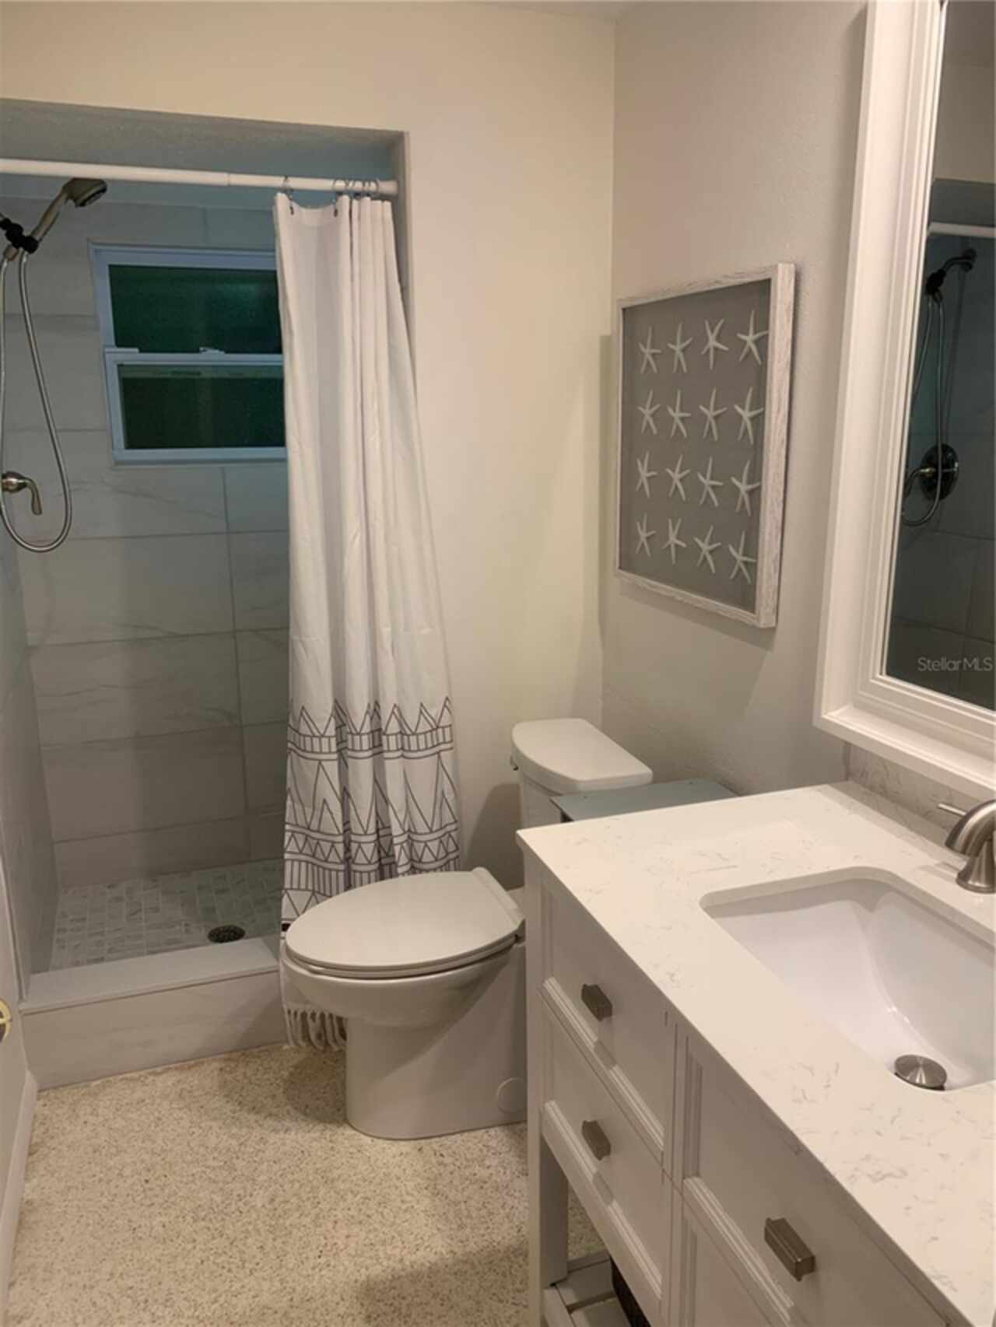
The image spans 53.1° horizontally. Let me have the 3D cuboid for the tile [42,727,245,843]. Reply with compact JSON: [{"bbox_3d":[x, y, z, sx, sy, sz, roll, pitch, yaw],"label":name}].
[{"bbox_3d":[-1.089,0.372,3.114,0.577,0.303,0.012,-5,15,-19],"label":"tile"}]

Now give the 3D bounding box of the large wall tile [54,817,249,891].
[{"bbox_3d":[-1.088,0.601,3.172,0.577,0.166,0.012,-5,15,-19],"label":"large wall tile"}]

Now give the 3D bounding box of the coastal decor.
[{"bbox_3d":[0.379,-0.430,1.982,0.033,0.609,0.594,-5,15,-19],"label":"coastal decor"}]

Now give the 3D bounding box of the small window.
[{"bbox_3d":[-0.829,-0.893,2.913,0.605,0.597,0.070,-5,15,-19],"label":"small window"}]

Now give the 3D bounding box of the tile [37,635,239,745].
[{"bbox_3d":[-1.092,0.074,3.039,0.577,0.307,0.012,-5,15,-19],"label":"tile"}]

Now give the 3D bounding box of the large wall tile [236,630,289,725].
[{"bbox_3d":[-0.545,0.022,3.226,0.580,0.307,0.012,-5,15,-19],"label":"large wall tile"}]

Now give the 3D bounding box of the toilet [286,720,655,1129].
[{"bbox_3d":[-0.080,0.587,2.158,0.747,0.783,0.375,-5,15,-19],"label":"toilet"}]

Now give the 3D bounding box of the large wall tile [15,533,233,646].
[{"bbox_3d":[-1.094,-0.222,2.964,0.577,0.301,0.012,-5,15,-19],"label":"large wall tile"}]

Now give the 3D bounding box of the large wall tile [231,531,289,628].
[{"bbox_3d":[-0.547,-0.274,3.151,0.580,0.301,0.012,-5,15,-19],"label":"large wall tile"}]

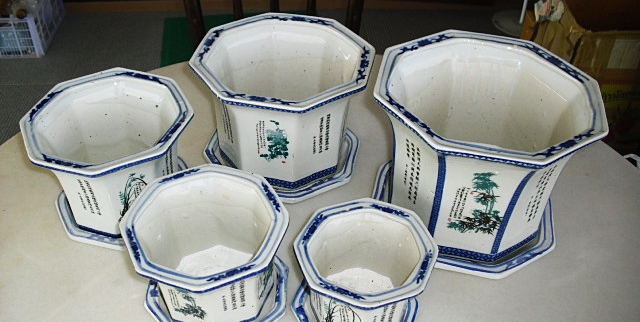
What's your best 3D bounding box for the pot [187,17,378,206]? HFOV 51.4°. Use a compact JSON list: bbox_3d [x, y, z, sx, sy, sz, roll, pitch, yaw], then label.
[{"bbox_3d":[-0.055,-0.081,1.035,0.256,0.190,0.256,9,41,7],"label":"pot"}]

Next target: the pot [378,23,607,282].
[{"bbox_3d":[0.218,-0.009,0.939,0.287,0.223,0.287,9,41,8],"label":"pot"}]

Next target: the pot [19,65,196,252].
[{"bbox_3d":[-0.288,0.001,0.946,0.214,0.159,0.214,-18,45,-22],"label":"pot"}]

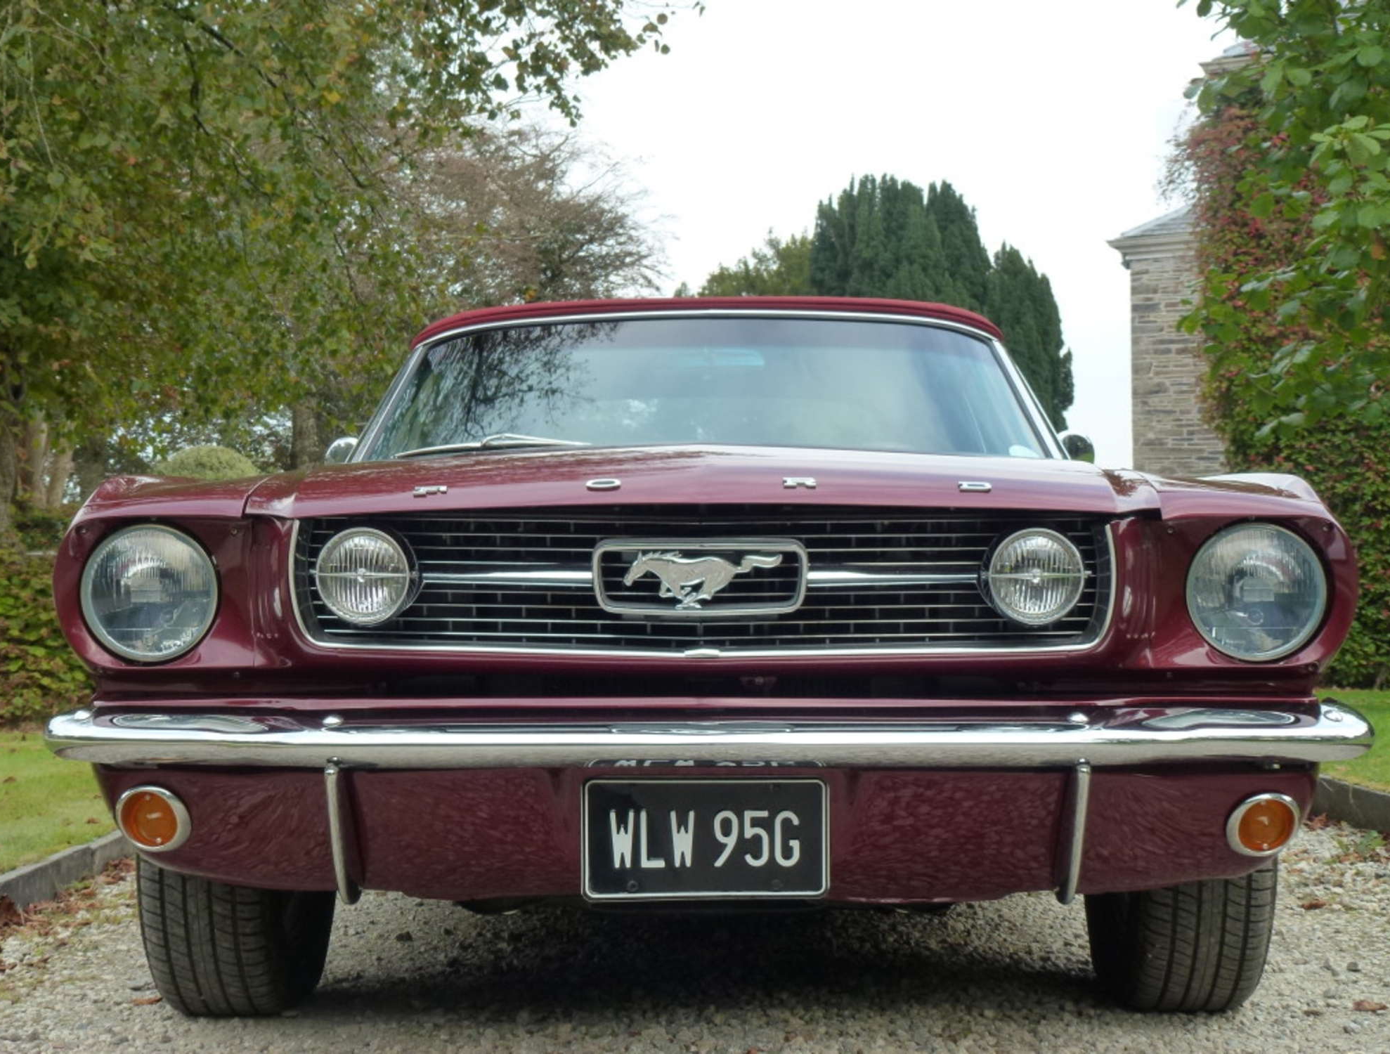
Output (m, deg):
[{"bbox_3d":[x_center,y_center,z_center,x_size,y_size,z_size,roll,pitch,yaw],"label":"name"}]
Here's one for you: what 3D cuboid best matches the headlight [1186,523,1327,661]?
[{"bbox_3d":[0.730,0.085,2.590,0.180,0.180,0.085,0,-1,1],"label":"headlight"}]

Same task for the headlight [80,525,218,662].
[{"bbox_3d":[-0.709,0.085,2.590,0.180,0.180,0.085,0,-1,1],"label":"headlight"}]

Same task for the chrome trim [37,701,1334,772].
[{"bbox_3d":[0.018,0.267,2.540,1.720,0.085,0.250,0,-1,1],"label":"chrome trim"}]

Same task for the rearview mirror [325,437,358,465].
[{"bbox_3d":[-0.765,-0.147,4.400,0.125,0.115,0.085,0,-1,1],"label":"rearview mirror"}]

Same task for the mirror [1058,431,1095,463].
[{"bbox_3d":[0.829,-0.155,4.400,0.125,0.115,0.085,0,-1,1],"label":"mirror"}]

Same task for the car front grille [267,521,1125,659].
[{"bbox_3d":[0.011,0.067,2.540,1.045,0.190,0.100,0,-1,1],"label":"car front grille"}]

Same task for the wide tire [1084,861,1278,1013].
[{"bbox_3d":[0.738,0.432,3.140,0.200,0.635,0.635,0,-1,1],"label":"wide tire"}]

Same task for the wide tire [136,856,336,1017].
[{"bbox_3d":[-0.700,0.435,3.140,0.200,0.635,0.635,0,-1,1],"label":"wide tire"}]

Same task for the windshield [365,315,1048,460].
[{"bbox_3d":[0.028,-0.305,4.280,1.460,0.380,0.540,0,-1,1],"label":"windshield"}]

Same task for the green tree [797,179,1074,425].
[{"bbox_3d":[5.100,-3.100,42.500,5.800,8.600,5.500,0,-1,7],"label":"green tree"}]

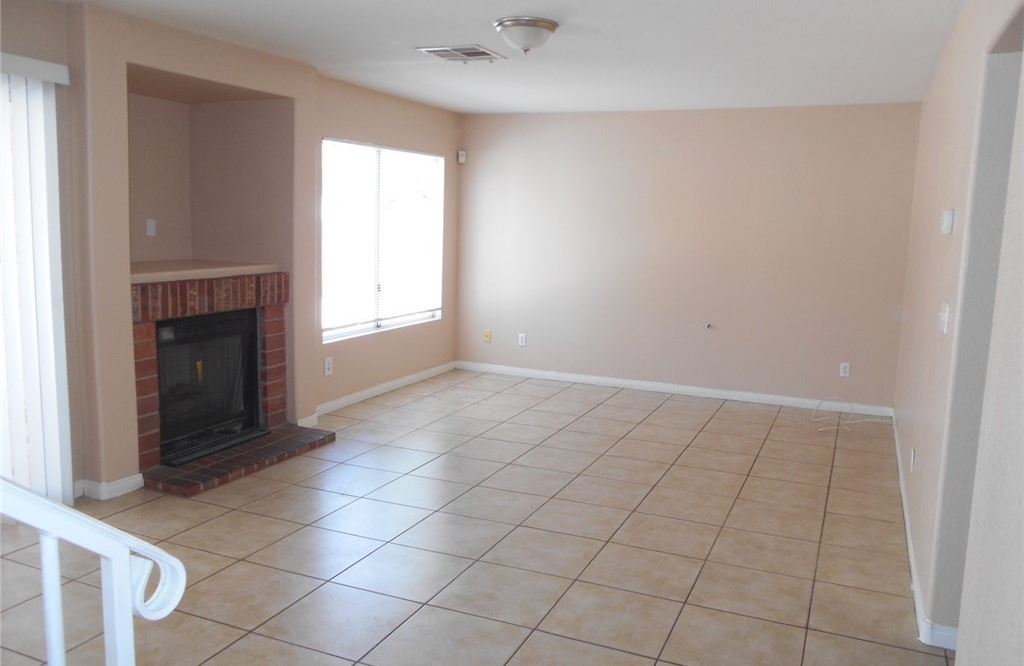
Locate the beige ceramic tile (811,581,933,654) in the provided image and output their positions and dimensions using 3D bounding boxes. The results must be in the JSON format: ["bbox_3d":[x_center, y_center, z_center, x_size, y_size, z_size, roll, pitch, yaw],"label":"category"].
[{"bbox_3d":[1.390,1.086,2.945,0.450,0.010,0.450,5,8,24],"label":"beige ceramic tile"}]

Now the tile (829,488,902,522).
[{"bbox_3d":[1.908,0.924,4.133,0.373,0.010,0.445,4,8,24],"label":"tile"}]

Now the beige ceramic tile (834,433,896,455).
[{"bbox_3d":[2.457,0.779,5.357,0.373,0.010,0.445,4,8,24],"label":"beige ceramic tile"}]

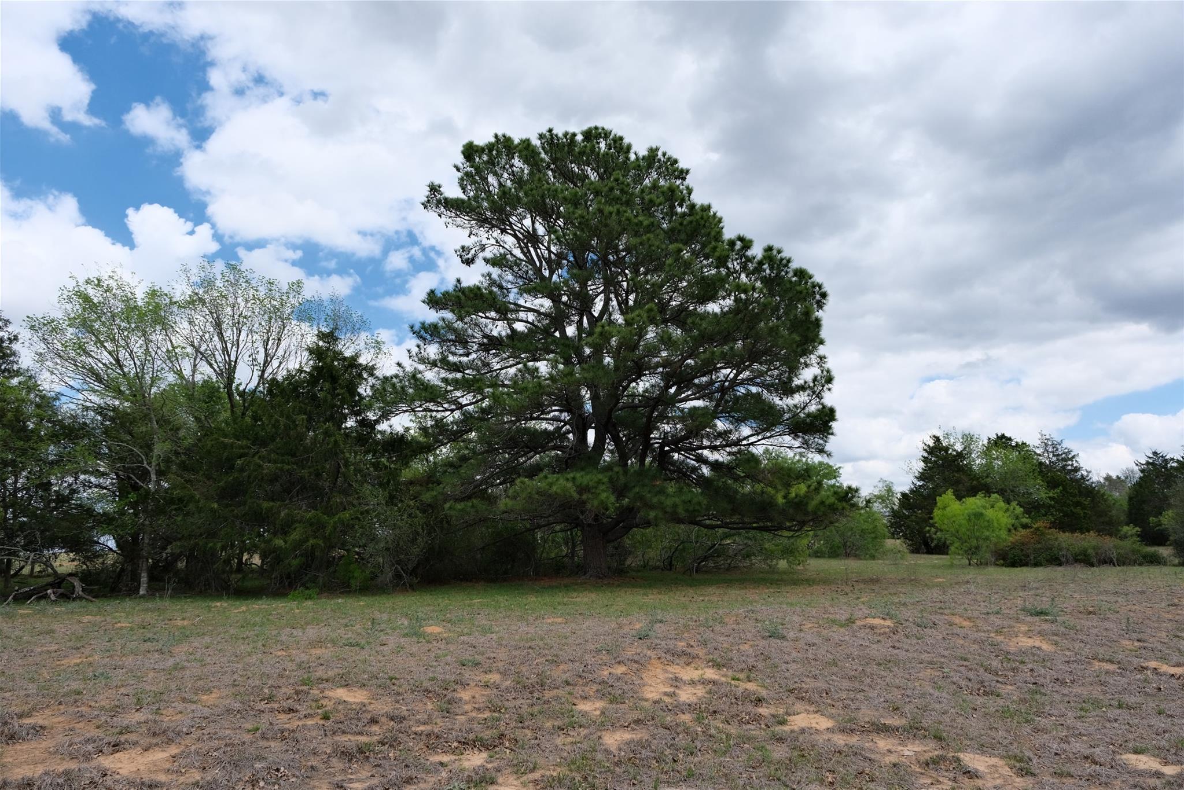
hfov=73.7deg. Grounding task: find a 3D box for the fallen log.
[{"bbox_3d":[-14.244,5.130,20.741,2.460,0.760,1.100,-1,-10,0],"label":"fallen log"}]

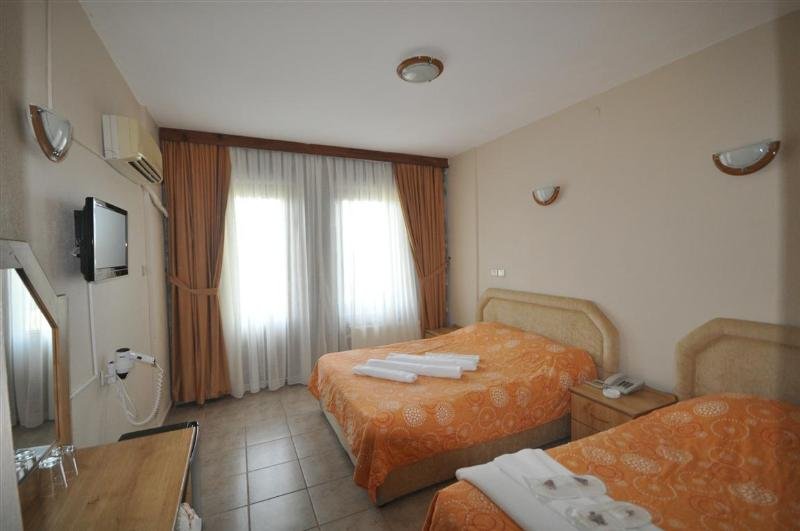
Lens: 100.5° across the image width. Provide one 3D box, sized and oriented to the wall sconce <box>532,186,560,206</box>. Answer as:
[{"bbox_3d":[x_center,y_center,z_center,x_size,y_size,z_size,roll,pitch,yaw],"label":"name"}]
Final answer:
[{"bbox_3d":[1.389,-0.657,3.196,0.110,0.165,0.310,-2,3,-26],"label":"wall sconce"}]

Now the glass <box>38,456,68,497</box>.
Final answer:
[{"bbox_3d":[-1.074,0.654,1.028,0.067,0.090,0.067,-2,3,-26],"label":"glass"}]

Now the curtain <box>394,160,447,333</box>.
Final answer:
[{"bbox_3d":[0.300,-0.006,4.428,0.790,2.600,0.150,-2,3,-26],"label":"curtain"}]

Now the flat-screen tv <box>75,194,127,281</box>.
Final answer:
[{"bbox_3d":[-1.423,-0.113,1.602,0.085,0.350,0.480,-2,3,-26],"label":"flat-screen tv"}]

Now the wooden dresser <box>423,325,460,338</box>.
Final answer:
[{"bbox_3d":[0.661,1.078,4.354,0.510,0.447,0.470,-2,3,-26],"label":"wooden dresser"}]

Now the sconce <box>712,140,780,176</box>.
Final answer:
[{"bbox_3d":[1.999,-0.605,1.942,0.110,0.158,0.295,-2,3,-26],"label":"sconce"}]

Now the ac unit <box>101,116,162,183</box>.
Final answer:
[{"bbox_3d":[-1.774,-0.744,2.262,0.170,0.260,0.720,-2,3,-26],"label":"ac unit"}]

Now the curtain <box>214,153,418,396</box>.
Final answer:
[{"bbox_3d":[-0.784,0.036,3.914,2.360,2.600,0.120,-2,3,-26],"label":"curtain"}]

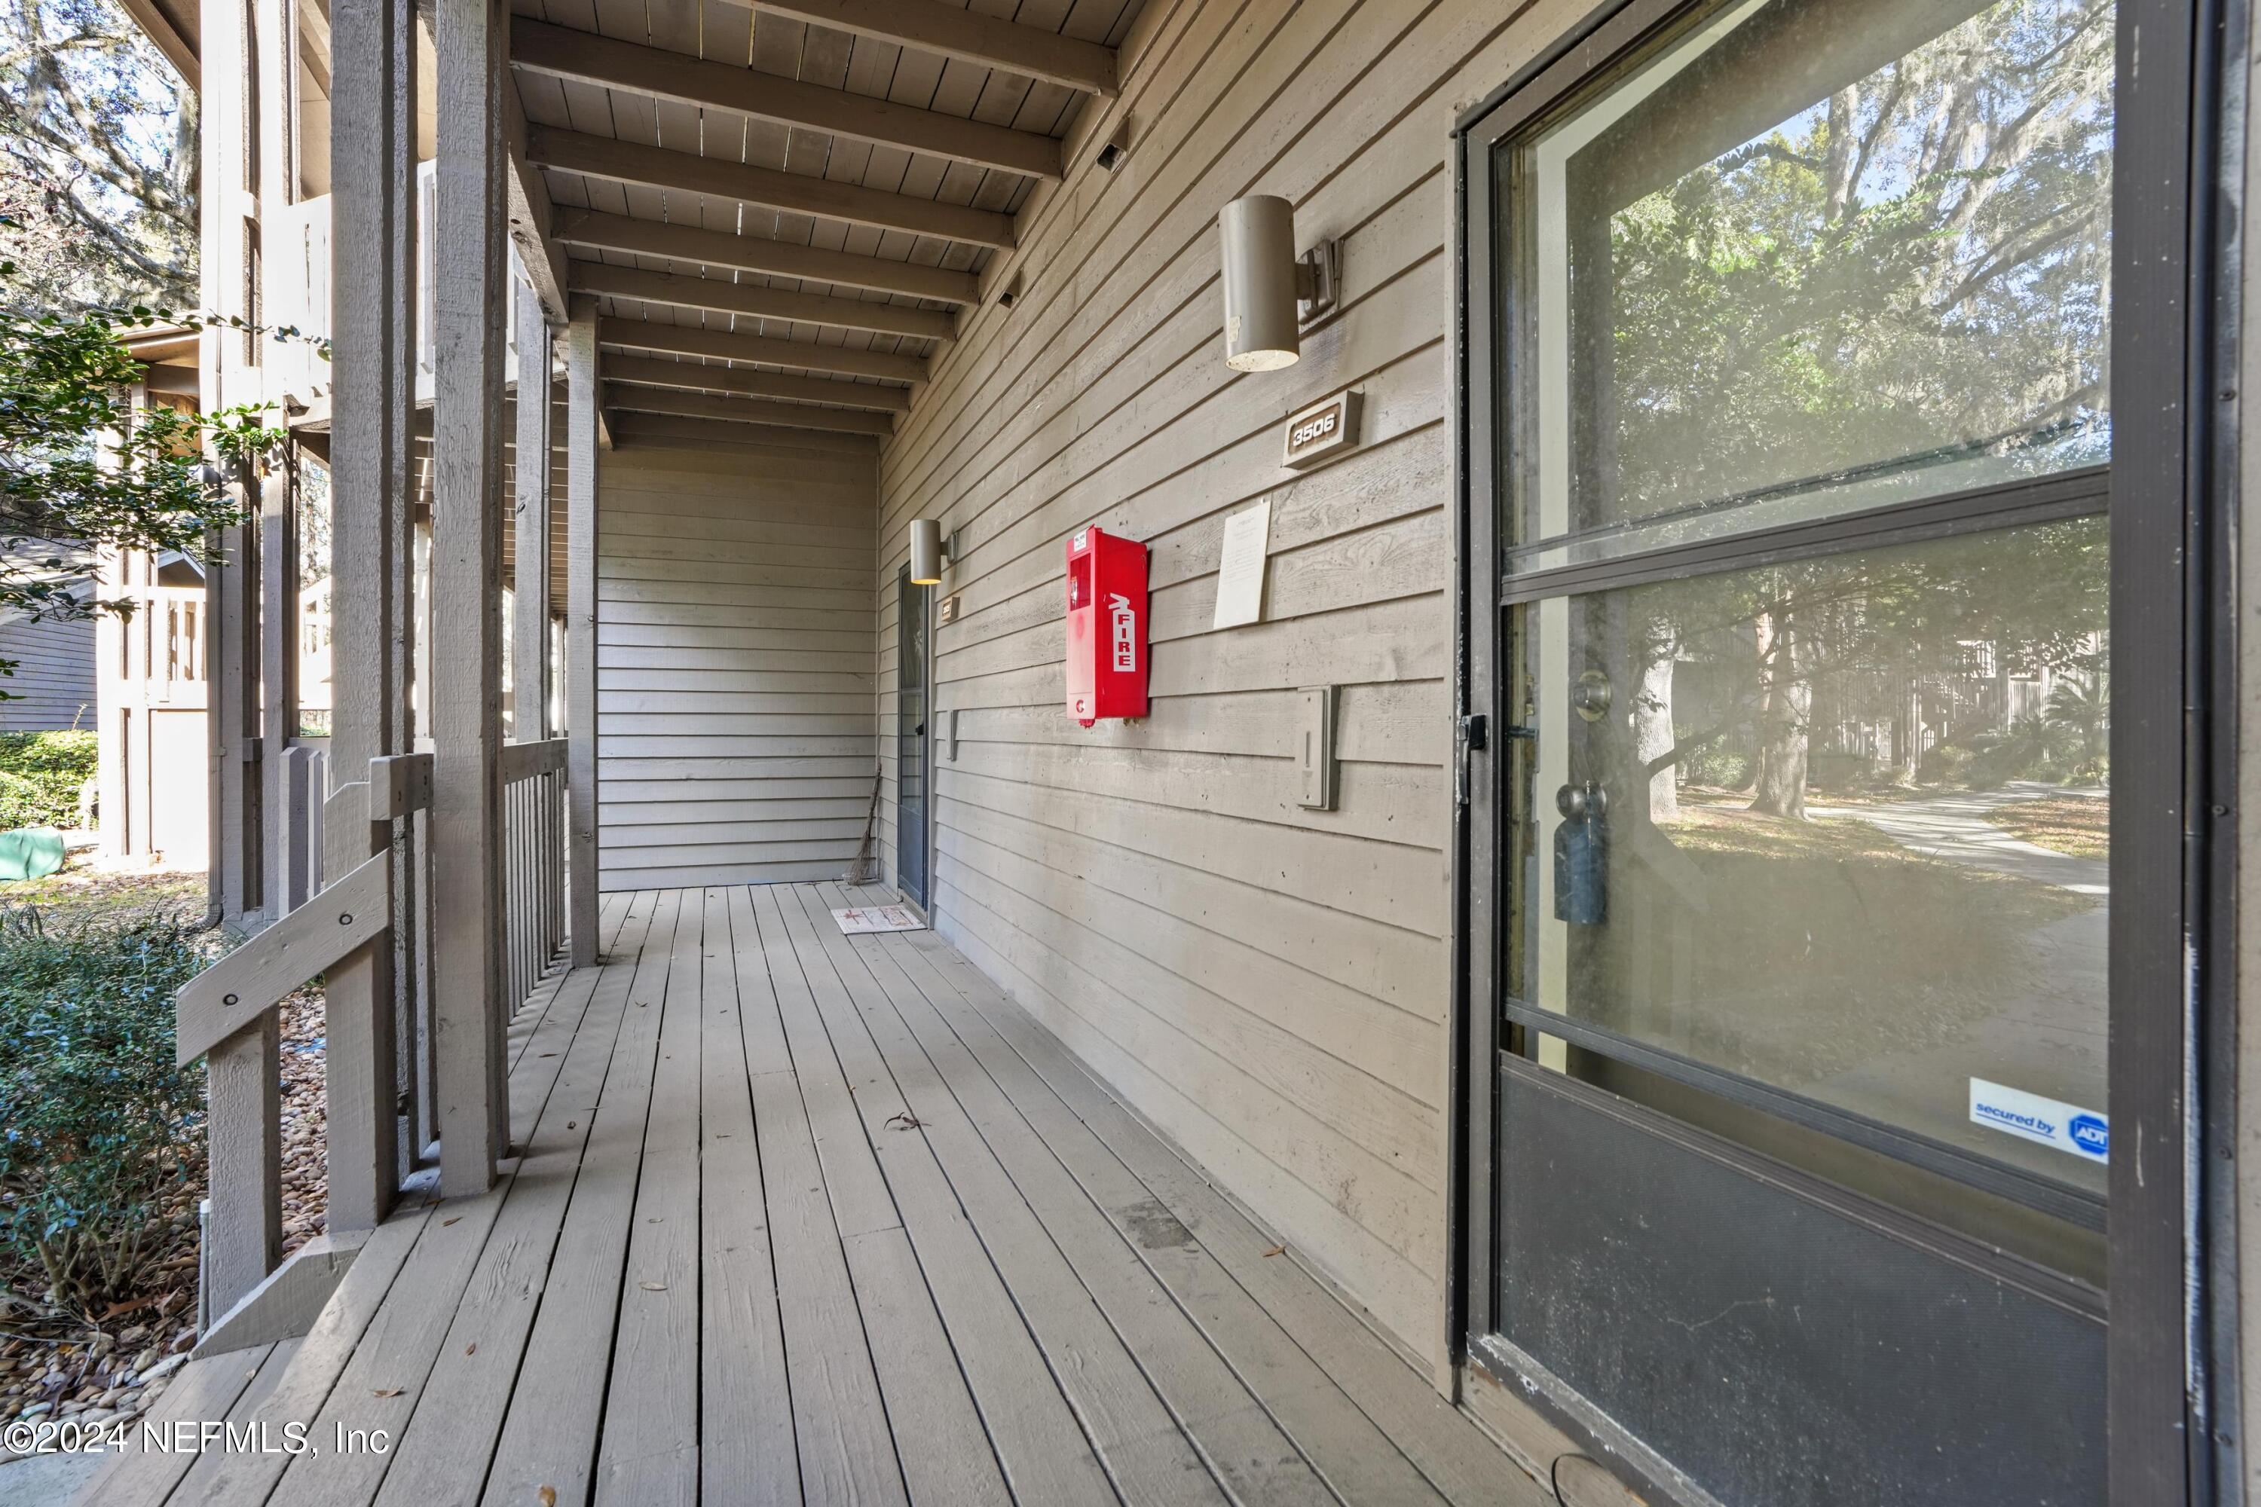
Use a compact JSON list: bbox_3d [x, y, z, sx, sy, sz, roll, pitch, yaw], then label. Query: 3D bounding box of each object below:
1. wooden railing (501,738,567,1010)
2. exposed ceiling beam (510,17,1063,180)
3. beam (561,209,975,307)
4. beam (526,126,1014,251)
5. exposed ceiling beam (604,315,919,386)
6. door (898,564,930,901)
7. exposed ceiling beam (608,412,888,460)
[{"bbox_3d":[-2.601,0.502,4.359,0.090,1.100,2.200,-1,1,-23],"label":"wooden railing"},{"bbox_3d":[-1.048,-2.097,3.261,1.720,0.136,0.045,-1,1,-23],"label":"exposed ceiling beam"},{"bbox_3d":[-1.498,-2.120,4.331,1.720,0.136,0.045,-1,1,-23],"label":"beam"},{"bbox_3d":[-1.270,-2.108,3.789,1.720,0.136,0.045,-1,1,-23],"label":"beam"},{"bbox_3d":[-1.937,-2.142,5.373,1.720,0.136,0.045,-1,1,-23],"label":"exposed ceiling beam"},{"bbox_3d":[-1.359,-0.122,6.329,0.055,2.080,0.930,-1,1,-23],"label":"door"},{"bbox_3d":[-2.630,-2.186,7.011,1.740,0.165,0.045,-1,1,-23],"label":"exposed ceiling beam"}]

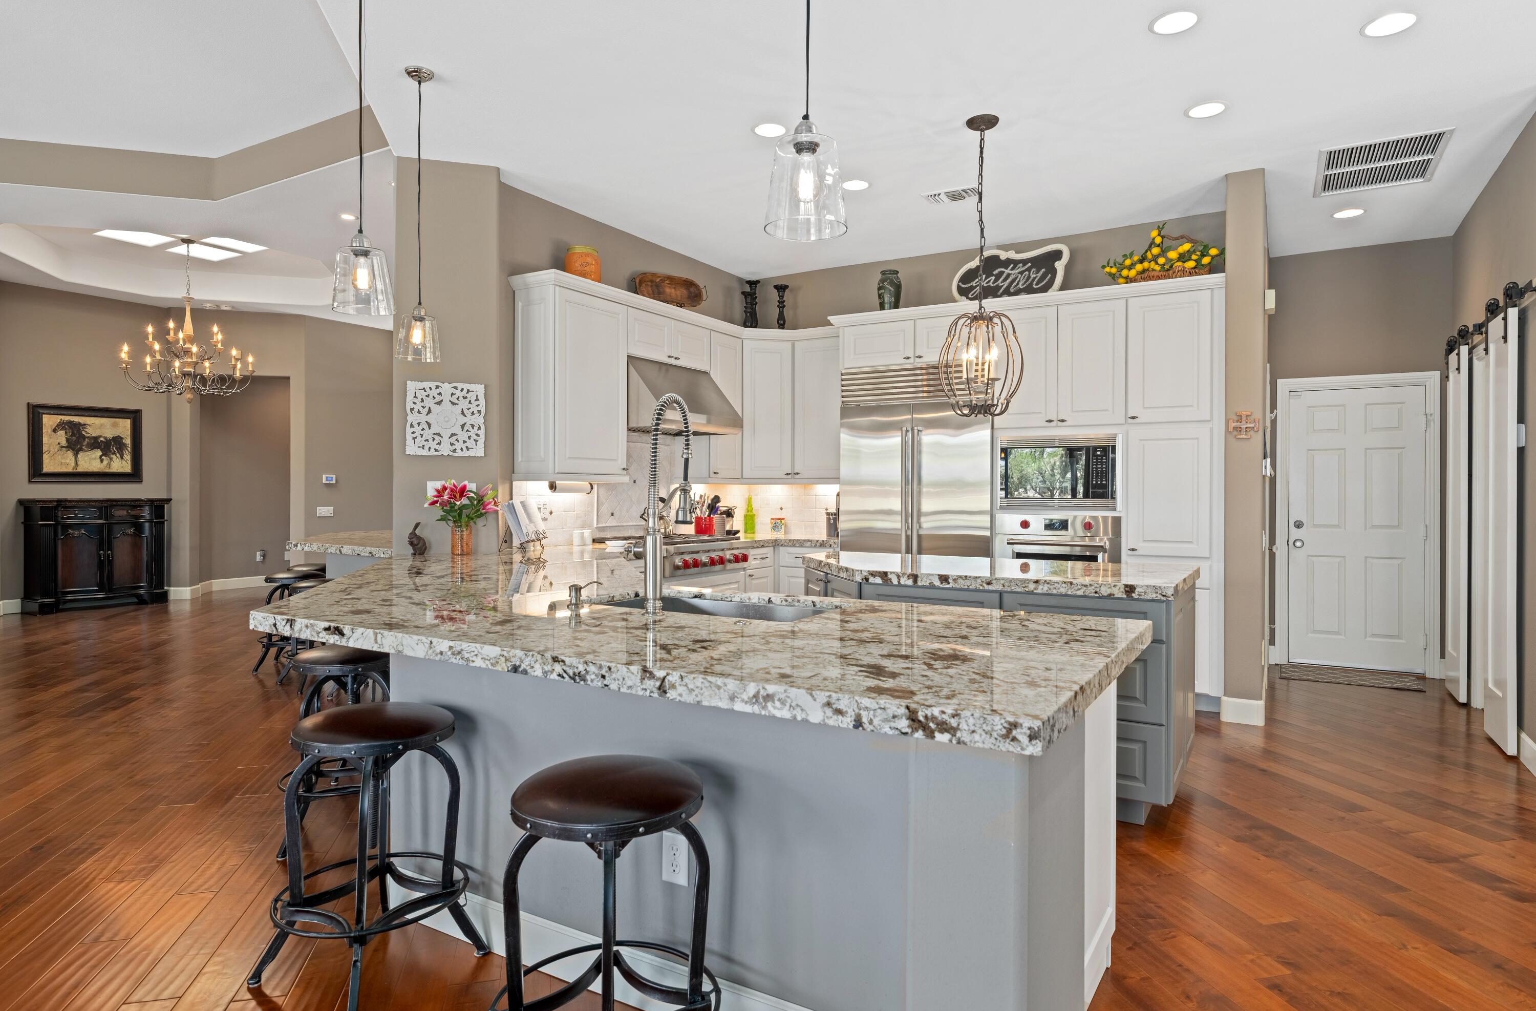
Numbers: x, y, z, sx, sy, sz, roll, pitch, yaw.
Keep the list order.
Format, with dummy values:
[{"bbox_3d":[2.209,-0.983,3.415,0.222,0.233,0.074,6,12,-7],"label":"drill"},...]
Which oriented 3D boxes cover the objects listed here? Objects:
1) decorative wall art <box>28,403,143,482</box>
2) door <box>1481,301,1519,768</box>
[{"bbox_3d":[-7.164,-0.636,9.004,0.050,0.800,1.000,1,1,31],"label":"decorative wall art"},{"bbox_3d":[3.739,0.118,4.353,0.040,2.165,0.530,0,1,31],"label":"door"}]

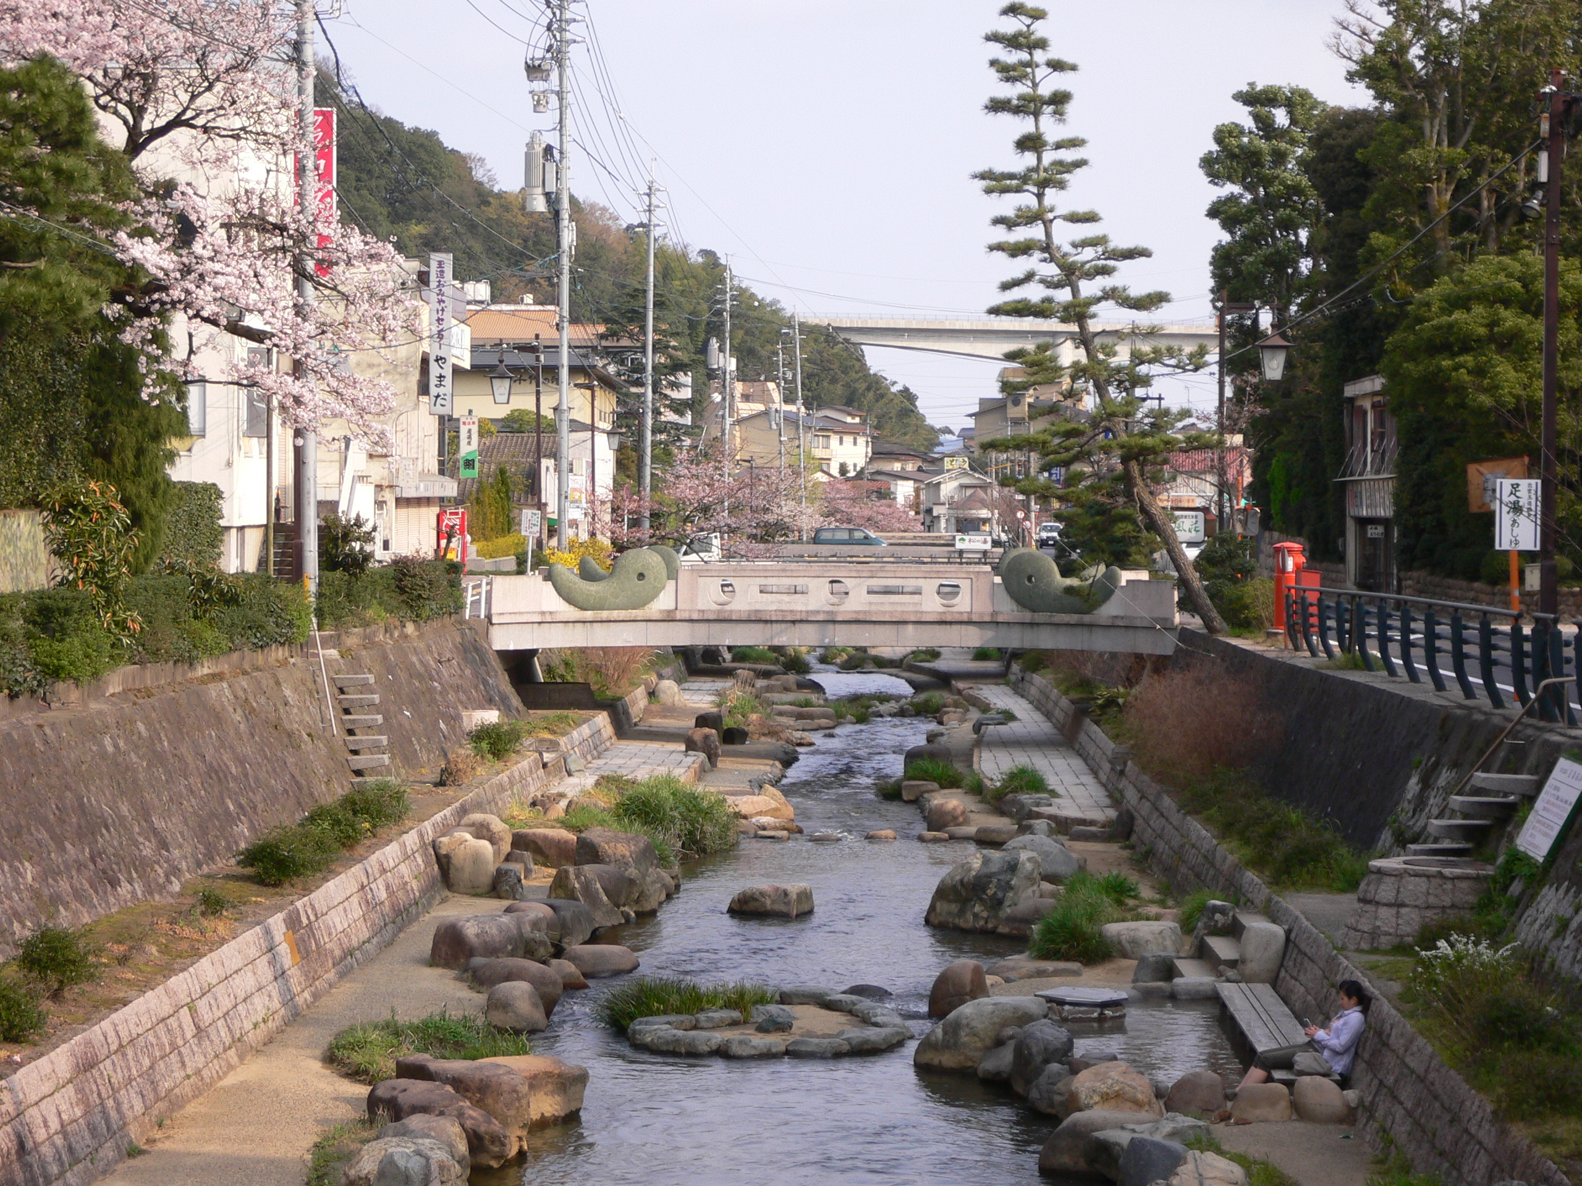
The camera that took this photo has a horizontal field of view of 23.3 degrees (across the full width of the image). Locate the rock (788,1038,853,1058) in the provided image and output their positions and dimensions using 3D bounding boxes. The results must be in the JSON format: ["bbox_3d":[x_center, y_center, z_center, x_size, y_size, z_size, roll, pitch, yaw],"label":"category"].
[{"bbox_3d":[0.249,4.076,34.400,0.560,0.170,0.320,0,1,0],"label":"rock"}]

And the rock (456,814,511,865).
[{"bbox_3d":[-4.143,3.357,52.000,0.740,0.700,0.680,0,1,0],"label":"rock"}]

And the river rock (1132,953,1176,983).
[{"bbox_3d":[3.531,3.651,37.300,0.440,0.310,0.420,0,1,1],"label":"river rock"}]

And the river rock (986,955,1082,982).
[{"bbox_3d":[2.347,3.621,37.000,0.900,0.200,0.550,0,1,0],"label":"river rock"}]

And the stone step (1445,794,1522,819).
[{"bbox_3d":[5.725,1.766,31.700,0.540,0.130,0.380,0,1,9],"label":"stone step"}]

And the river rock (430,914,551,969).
[{"bbox_3d":[-2.992,3.486,38.328,1.191,0.499,0.794,0,1,2],"label":"river rock"}]

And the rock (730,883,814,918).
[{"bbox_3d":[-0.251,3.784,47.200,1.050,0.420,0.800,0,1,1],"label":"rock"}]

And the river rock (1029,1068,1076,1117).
[{"bbox_3d":[2.082,3.990,30.642,0.397,0.407,0.428,0,1,2],"label":"river rock"}]

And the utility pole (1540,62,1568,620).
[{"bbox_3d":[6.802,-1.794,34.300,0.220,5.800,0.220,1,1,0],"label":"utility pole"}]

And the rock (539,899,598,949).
[{"bbox_3d":[-2.524,3.734,43.200,0.720,0.560,0.680,0,1,1],"label":"rock"}]

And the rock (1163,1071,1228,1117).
[{"bbox_3d":[3.142,3.890,29.800,0.480,0.350,0.420,0,1,0],"label":"rock"}]

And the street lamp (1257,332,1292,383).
[{"bbox_3d":[8.371,-4.079,66.500,0.610,0.880,0.610,0,1,1],"label":"street lamp"}]

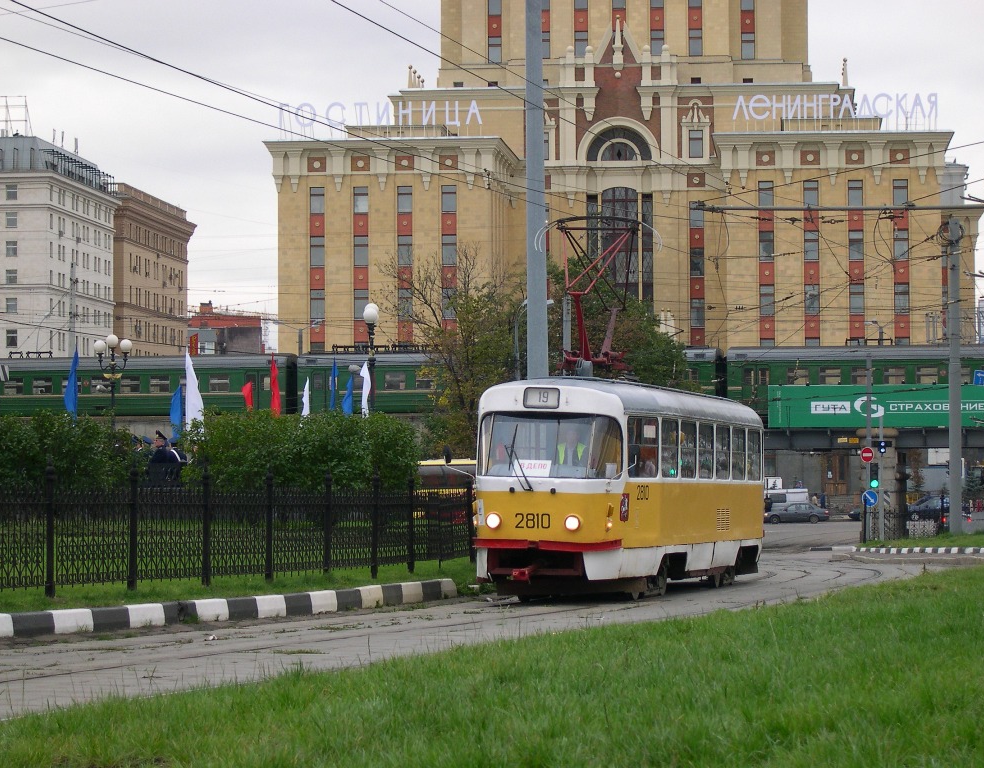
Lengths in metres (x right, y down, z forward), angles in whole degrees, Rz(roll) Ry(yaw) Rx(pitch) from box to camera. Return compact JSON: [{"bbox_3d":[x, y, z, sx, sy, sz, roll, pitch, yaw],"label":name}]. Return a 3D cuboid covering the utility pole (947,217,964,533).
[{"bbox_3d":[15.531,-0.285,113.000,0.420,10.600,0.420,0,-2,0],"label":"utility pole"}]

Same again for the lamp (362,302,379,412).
[{"bbox_3d":[-3.475,0.895,96.899,0.450,6.480,1.250,0,-2,-6],"label":"lamp"}]

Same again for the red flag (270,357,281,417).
[{"bbox_3d":[-5.264,0.097,82.000,0.270,1.600,0.200,0,-2,0],"label":"red flag"}]

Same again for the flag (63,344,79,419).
[{"bbox_3d":[-9.874,-0.035,79.000,0.380,1.800,0.200,0,-2,0],"label":"flag"}]

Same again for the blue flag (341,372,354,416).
[{"bbox_3d":[-4.071,0.282,95.000,0.400,1.350,0.220,0,-2,0],"label":"blue flag"}]

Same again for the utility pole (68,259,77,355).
[{"bbox_3d":[-23.107,-1.697,185.841,0.400,10.240,0.400,0,-2,0],"label":"utility pole"}]

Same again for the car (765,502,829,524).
[{"bbox_3d":[20.587,8.766,228.000,4.450,1.420,1.750,0,-2,-9],"label":"car"}]

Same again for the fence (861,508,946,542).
[{"bbox_3d":[13.789,4.741,113.000,2.900,1.220,0.120,0,-2,0],"label":"fence"}]

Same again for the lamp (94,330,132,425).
[{"bbox_3d":[-12.810,1.490,113.899,1.340,6.460,0.500,0,-2,0],"label":"lamp"}]

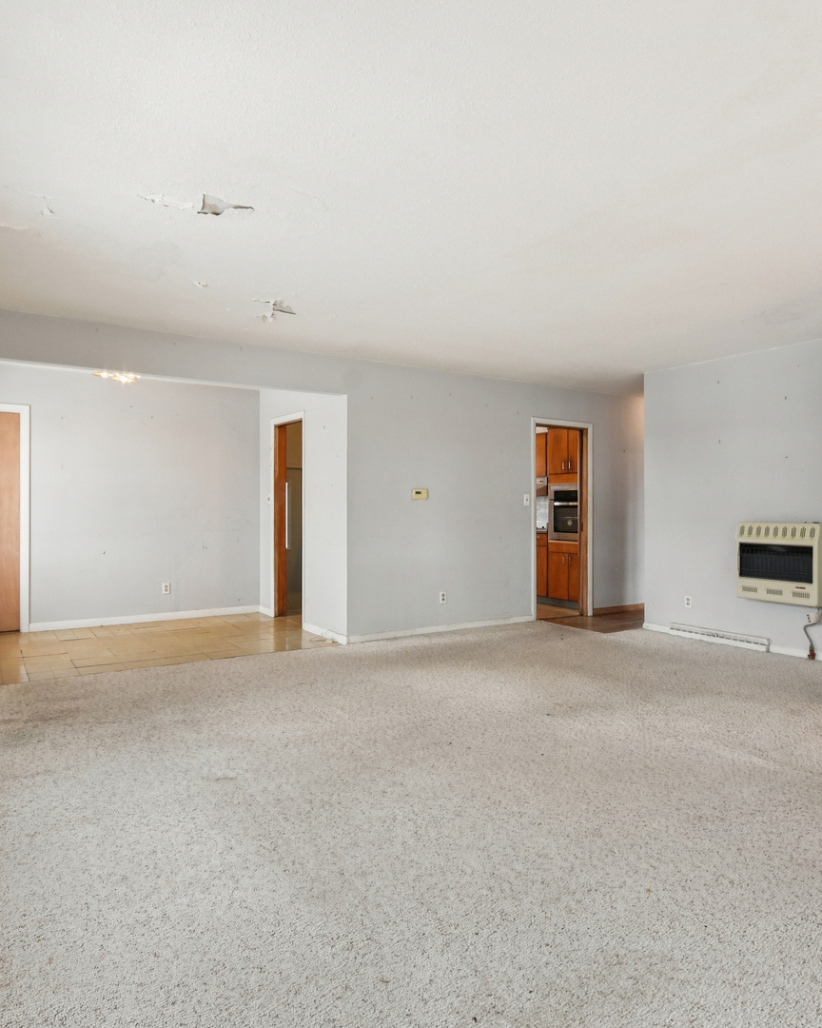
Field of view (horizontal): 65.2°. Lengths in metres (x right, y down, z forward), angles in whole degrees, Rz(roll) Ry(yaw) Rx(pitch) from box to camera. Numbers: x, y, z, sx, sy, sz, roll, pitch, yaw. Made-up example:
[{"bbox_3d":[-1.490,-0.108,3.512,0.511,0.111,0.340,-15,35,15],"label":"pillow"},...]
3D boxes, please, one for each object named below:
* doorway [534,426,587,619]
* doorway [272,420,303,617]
[{"bbox_3d":[1.574,0.079,6.840,0.790,2.040,0.120,0,0,-34],"label":"doorway"},{"bbox_3d":[-1.190,0.081,6.495,0.120,2.050,0.740,0,0,-34],"label":"doorway"}]

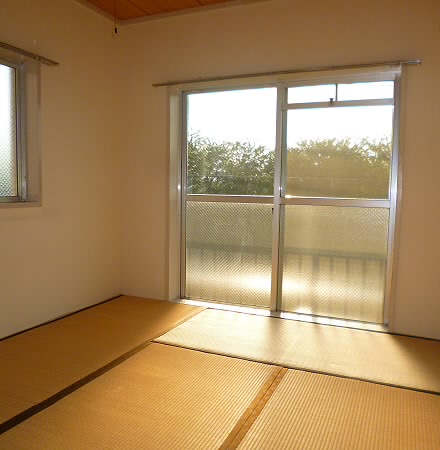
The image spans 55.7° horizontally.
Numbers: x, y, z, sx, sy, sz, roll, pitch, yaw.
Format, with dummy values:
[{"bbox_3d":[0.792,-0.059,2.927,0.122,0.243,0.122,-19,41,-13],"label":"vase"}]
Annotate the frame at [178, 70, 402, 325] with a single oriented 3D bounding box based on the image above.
[{"bbox_3d":[0.445,-0.202,3.304,1.704,1.801,0.090,3,5,23],"label":"frame"}]

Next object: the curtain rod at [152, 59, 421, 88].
[{"bbox_3d":[0.368,-1.109,3.088,2.033,0.030,0.070,3,5,23],"label":"curtain rod"}]

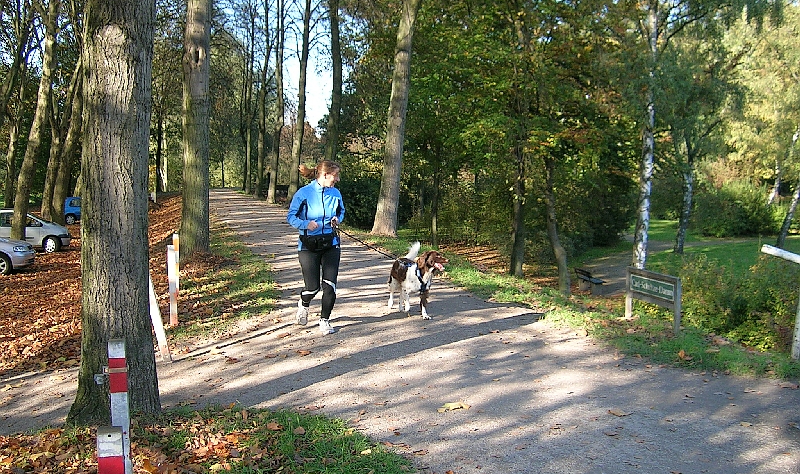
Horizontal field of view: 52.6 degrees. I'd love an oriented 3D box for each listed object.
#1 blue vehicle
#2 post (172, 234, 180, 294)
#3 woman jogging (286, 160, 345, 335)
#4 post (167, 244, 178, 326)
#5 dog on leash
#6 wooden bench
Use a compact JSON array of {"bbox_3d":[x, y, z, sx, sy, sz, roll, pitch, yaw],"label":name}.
[{"bbox_3d":[-16.988,-1.584,46.300,3.700,1.650,1.650,0,5,-5],"label":"blue vehicle"},{"bbox_3d":[-2.663,0.347,9.616,0.075,0.800,0.065,-2,5,-18],"label":"post"},{"bbox_3d":[-0.810,0.078,7.807,0.520,1.660,0.520,-2,5,-18],"label":"woman jogging"},{"bbox_3d":[-2.255,0.487,8.056,0.075,0.800,0.070,-2,5,-18],"label":"post"},{"bbox_3d":[0.167,0.461,8.688,0.330,0.730,0.840,-4,6,-37],"label":"dog on leash"},{"bbox_3d":[6.429,1.491,27.266,0.600,0.800,1.750,-1,5,-7],"label":"wooden bench"}]

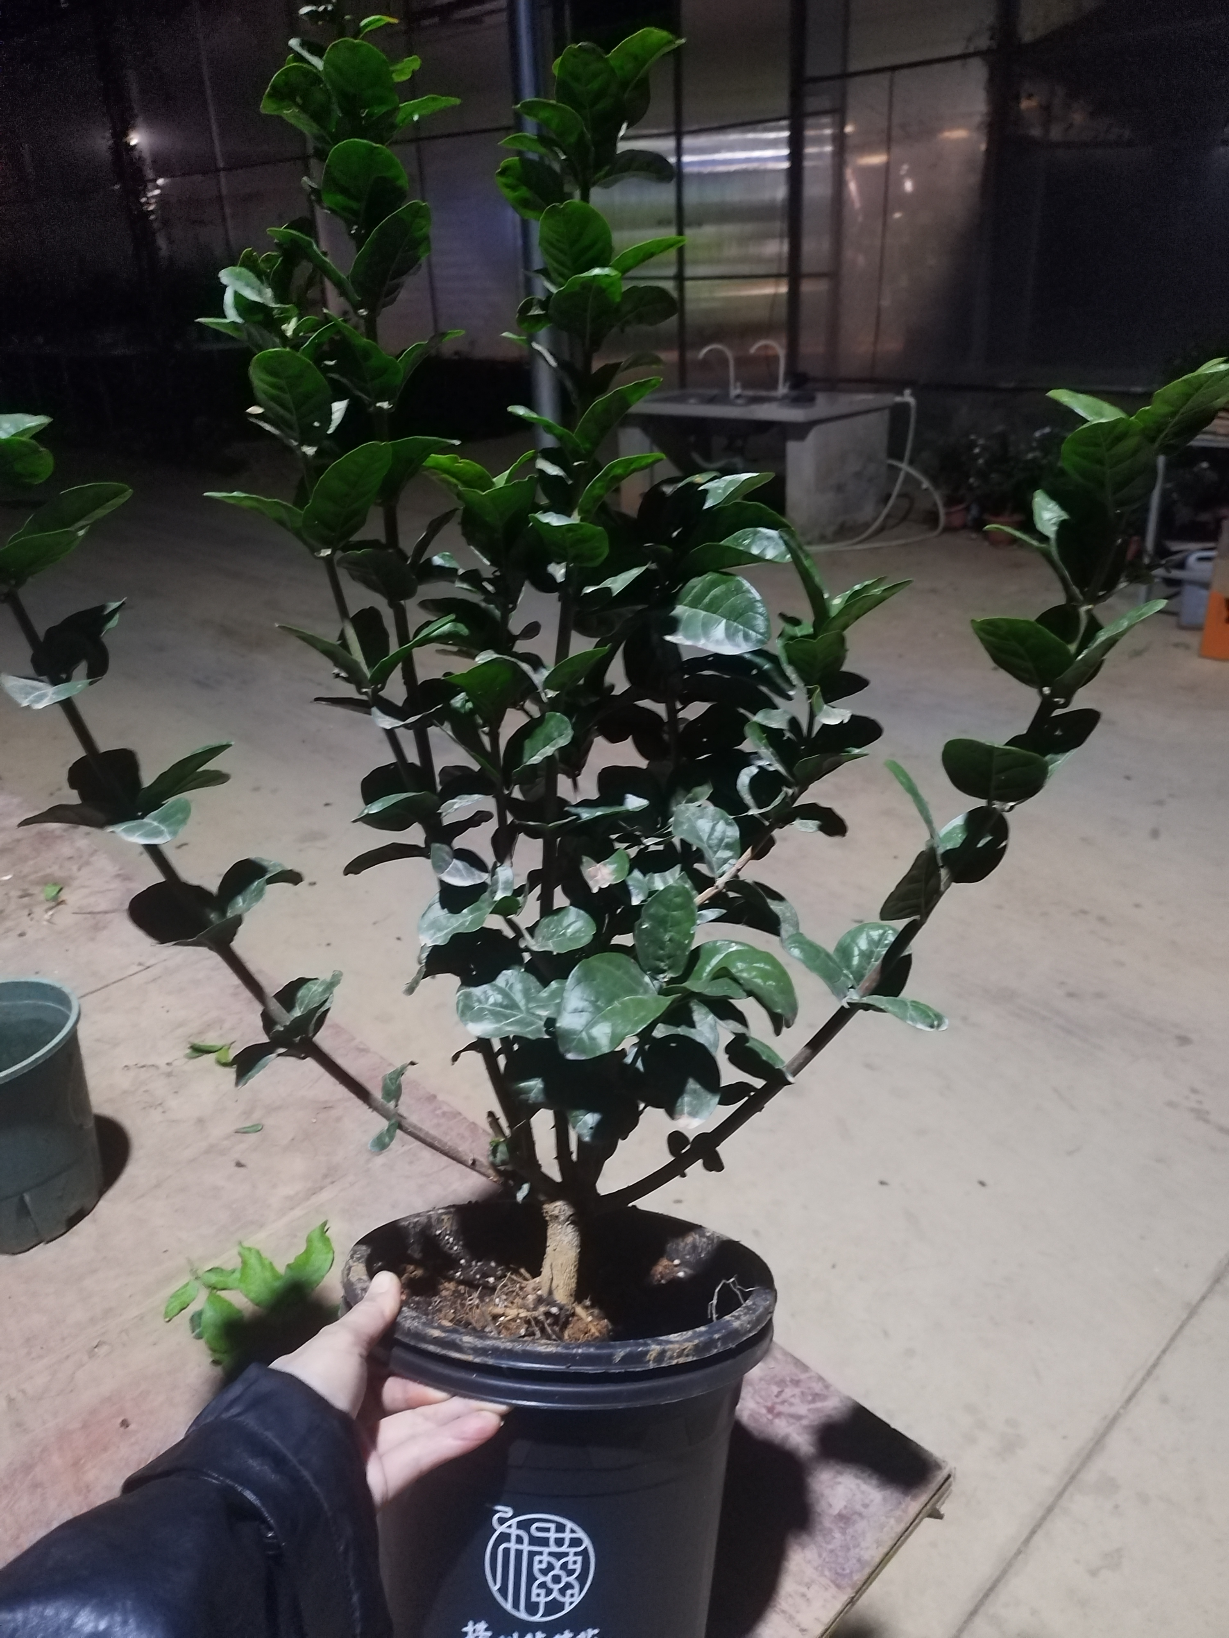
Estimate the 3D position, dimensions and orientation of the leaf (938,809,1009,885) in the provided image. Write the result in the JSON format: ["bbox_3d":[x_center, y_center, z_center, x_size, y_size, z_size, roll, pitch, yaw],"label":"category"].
[{"bbox_3d":[0.191,0.013,0.655,0.037,0.012,0.046,11,57,17],"label":"leaf"}]

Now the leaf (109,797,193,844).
[{"bbox_3d":[-0.241,0.000,0.640,0.044,0.016,0.031,-19,38,18],"label":"leaf"}]

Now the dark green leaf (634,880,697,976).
[{"bbox_3d":[0.026,0.054,0.610,0.031,0.051,0.012,5,-21,2],"label":"dark green leaf"}]

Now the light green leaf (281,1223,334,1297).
[{"bbox_3d":[-0.259,0.373,1.040,0.036,0.024,0.062,8,26,23],"label":"light green leaf"}]

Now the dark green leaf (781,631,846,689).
[{"bbox_3d":[0.103,-0.084,0.640,0.033,0.045,0.014,1,38,-1],"label":"dark green leaf"}]

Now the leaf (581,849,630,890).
[{"bbox_3d":[-0.004,0.028,0.670,0.032,0.026,0.016,-6,6,0],"label":"leaf"}]

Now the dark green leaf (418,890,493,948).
[{"bbox_3d":[-0.080,0.050,0.620,0.046,0.014,0.028,-27,47,-12],"label":"dark green leaf"}]

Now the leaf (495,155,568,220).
[{"bbox_3d":[-0.045,-0.339,0.660,0.050,0.030,0.013,32,6,-18],"label":"leaf"}]

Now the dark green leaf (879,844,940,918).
[{"bbox_3d":[0.158,0.035,0.660,0.028,0.048,0.012,37,17,30],"label":"dark green leaf"}]

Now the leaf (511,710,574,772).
[{"bbox_3d":[-0.037,-0.040,0.630,0.027,0.044,0.014,48,7,30],"label":"leaf"}]

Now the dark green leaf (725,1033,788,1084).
[{"bbox_3d":[0.073,0.124,0.635,0.037,0.010,0.023,29,28,-21],"label":"dark green leaf"}]

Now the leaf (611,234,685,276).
[{"bbox_3d":[0.019,-0.349,0.765,0.060,0.018,0.034,-28,12,-6],"label":"leaf"}]

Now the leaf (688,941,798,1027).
[{"bbox_3d":[0.063,0.081,0.600,0.056,0.022,0.032,21,37,15],"label":"leaf"}]

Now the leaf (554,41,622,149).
[{"bbox_3d":[-0.013,-0.381,0.650,0.036,0.060,0.014,-5,6,1],"label":"leaf"}]

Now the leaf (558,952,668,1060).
[{"bbox_3d":[0.000,0.107,0.700,0.066,0.026,0.054,-26,38,-10],"label":"leaf"}]

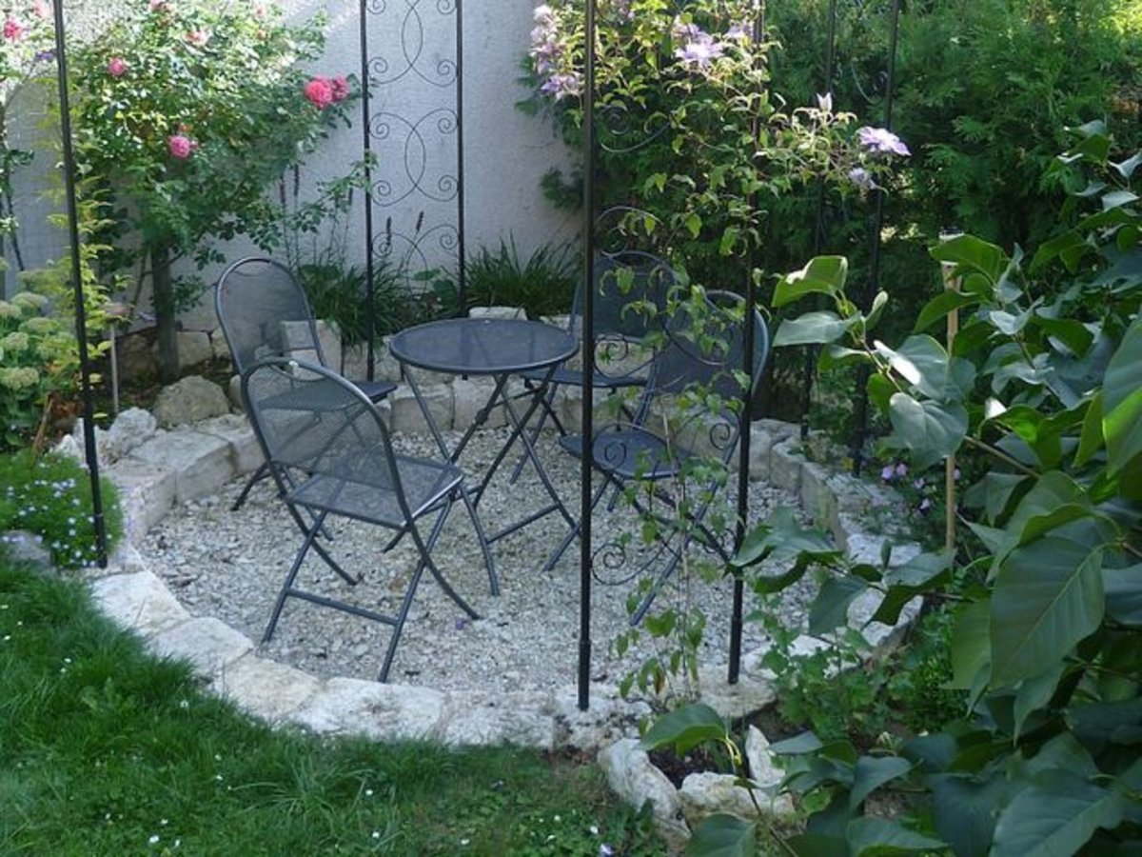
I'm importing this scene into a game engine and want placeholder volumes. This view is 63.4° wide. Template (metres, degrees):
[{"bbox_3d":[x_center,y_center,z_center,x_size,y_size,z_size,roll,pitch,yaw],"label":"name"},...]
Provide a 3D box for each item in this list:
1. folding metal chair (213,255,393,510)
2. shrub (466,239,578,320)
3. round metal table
[{"bbox_3d":[-0.928,-0.141,3.332,0.475,0.890,0.460,9,22,18],"label":"folding metal chair"},{"bbox_3d":[-0.248,-0.731,4.504,0.600,0.430,0.500,0,21,-3],"label":"shrub"},{"bbox_3d":[-0.293,0.064,3.098,0.600,0.735,0.600,1,21,-1],"label":"round metal table"}]

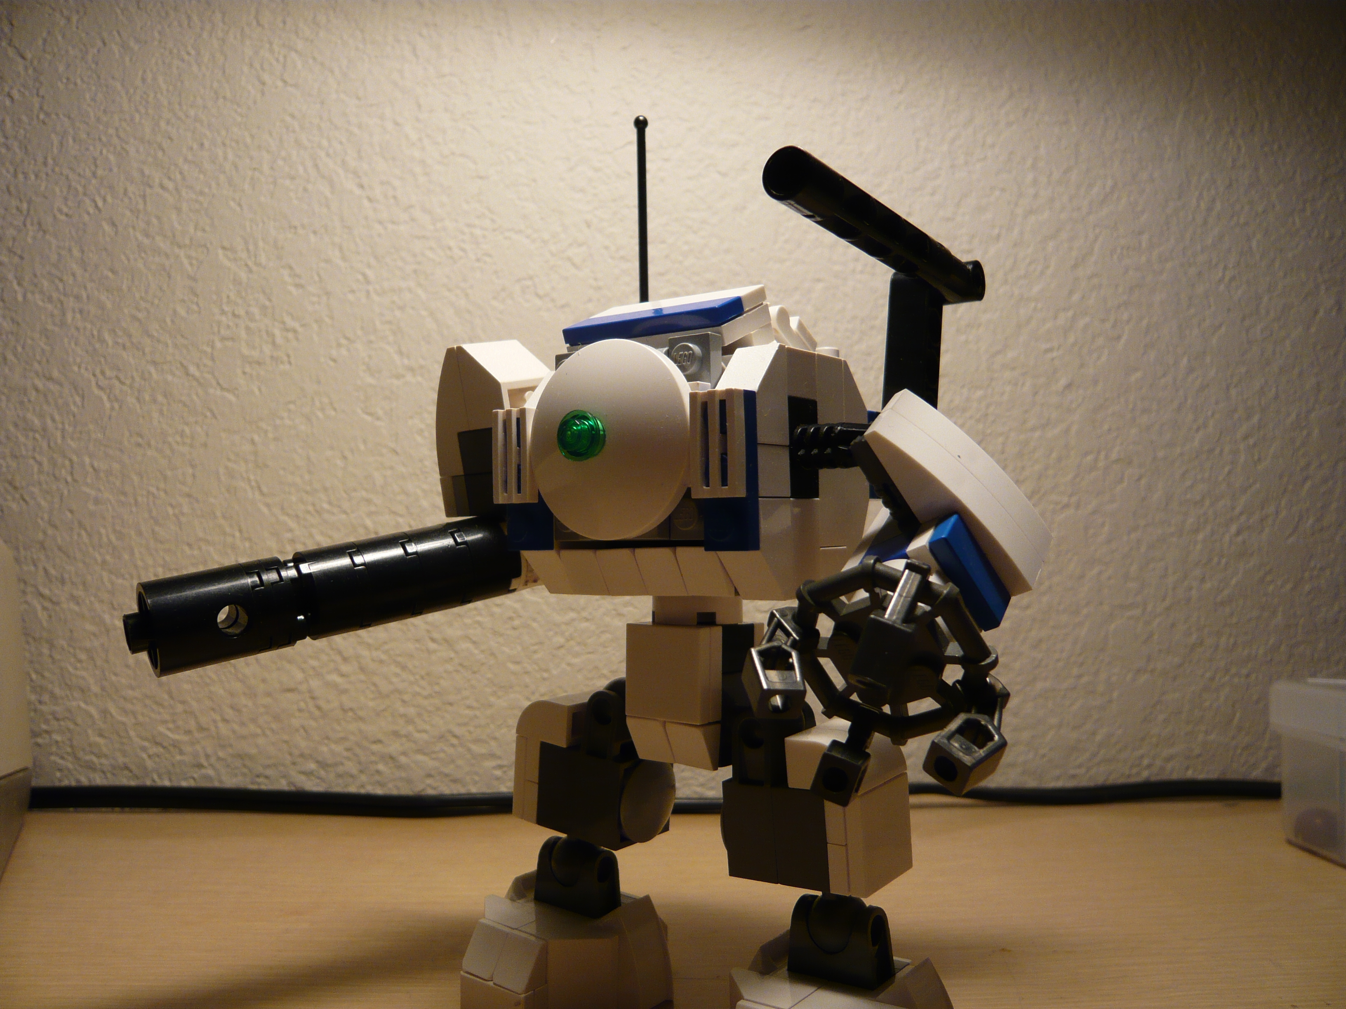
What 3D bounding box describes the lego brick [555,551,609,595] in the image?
[{"bbox_3d":[-0.015,0.012,0.187,0.008,0.008,0.006,-1,0,34],"label":"lego brick"}]

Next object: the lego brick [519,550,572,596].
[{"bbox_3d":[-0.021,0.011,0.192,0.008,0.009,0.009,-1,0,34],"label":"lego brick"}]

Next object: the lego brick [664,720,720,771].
[{"bbox_3d":[0.003,0.041,0.185,0.008,0.008,0.006,-1,-3,37],"label":"lego brick"}]

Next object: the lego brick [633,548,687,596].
[{"bbox_3d":[-0.001,0.011,0.178,0.008,0.008,0.006,-1,0,34],"label":"lego brick"}]

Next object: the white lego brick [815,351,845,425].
[{"bbox_3d":[0.023,-0.017,0.185,0.008,0.016,0.010,-1,-1,35],"label":"white lego brick"}]

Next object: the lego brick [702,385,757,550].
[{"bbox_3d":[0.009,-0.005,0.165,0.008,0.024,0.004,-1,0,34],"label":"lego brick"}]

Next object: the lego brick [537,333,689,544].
[{"bbox_3d":[-0.012,-0.010,0.170,0.032,0.032,0.007,-1,-1,35],"label":"lego brick"}]

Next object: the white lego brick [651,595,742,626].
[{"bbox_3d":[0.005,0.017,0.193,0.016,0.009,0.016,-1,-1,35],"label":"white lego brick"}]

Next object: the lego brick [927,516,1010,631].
[{"bbox_3d":[0.045,0.010,0.166,0.003,0.016,0.008,-29,9,35],"label":"lego brick"}]

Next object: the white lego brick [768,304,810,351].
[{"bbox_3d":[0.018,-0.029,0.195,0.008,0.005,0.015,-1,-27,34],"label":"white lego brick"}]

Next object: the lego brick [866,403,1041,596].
[{"bbox_3d":[0.042,-0.001,0.163,0.010,0.032,0.008,-27,11,39],"label":"lego brick"}]

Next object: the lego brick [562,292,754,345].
[{"bbox_3d":[-0.004,-0.031,0.185,0.032,0.003,0.008,-1,22,35],"label":"lego brick"}]

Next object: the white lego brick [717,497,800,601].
[{"bbox_3d":[0.012,0.007,0.170,0.008,0.016,0.010,-1,0,34],"label":"white lego brick"}]

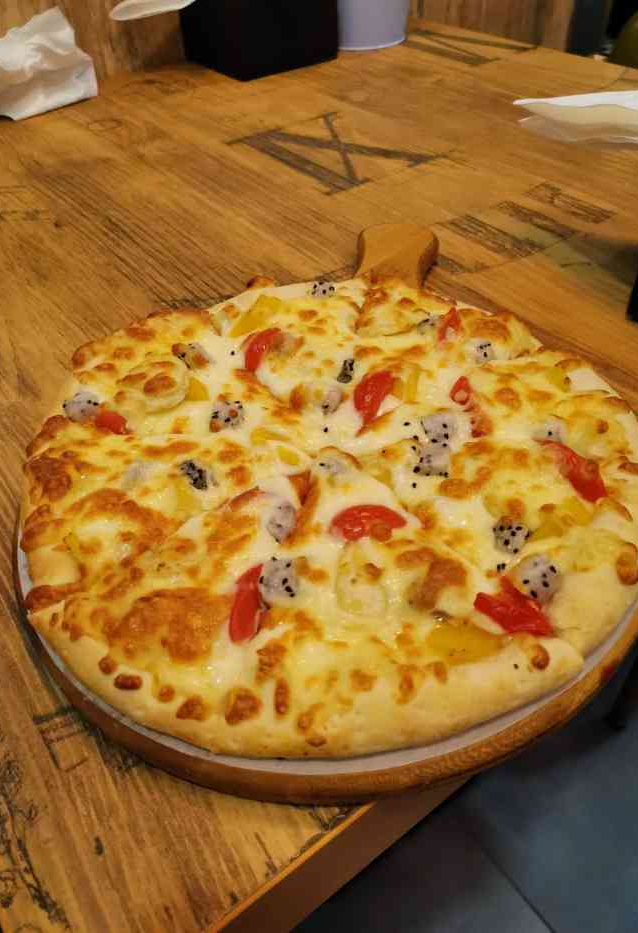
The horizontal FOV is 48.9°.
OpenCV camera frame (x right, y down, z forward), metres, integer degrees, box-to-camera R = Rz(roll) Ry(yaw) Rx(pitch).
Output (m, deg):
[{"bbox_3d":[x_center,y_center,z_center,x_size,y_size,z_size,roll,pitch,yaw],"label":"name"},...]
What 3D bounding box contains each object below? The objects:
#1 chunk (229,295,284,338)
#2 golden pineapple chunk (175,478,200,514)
[{"bbox_3d":[-0.032,-0.079,0.366,0.017,0.009,0.033,13,46,17],"label":"chunk"},{"bbox_3d":[-0.051,0.012,0.274,0.011,0.007,0.016,-10,44,-7],"label":"golden pineapple chunk"}]

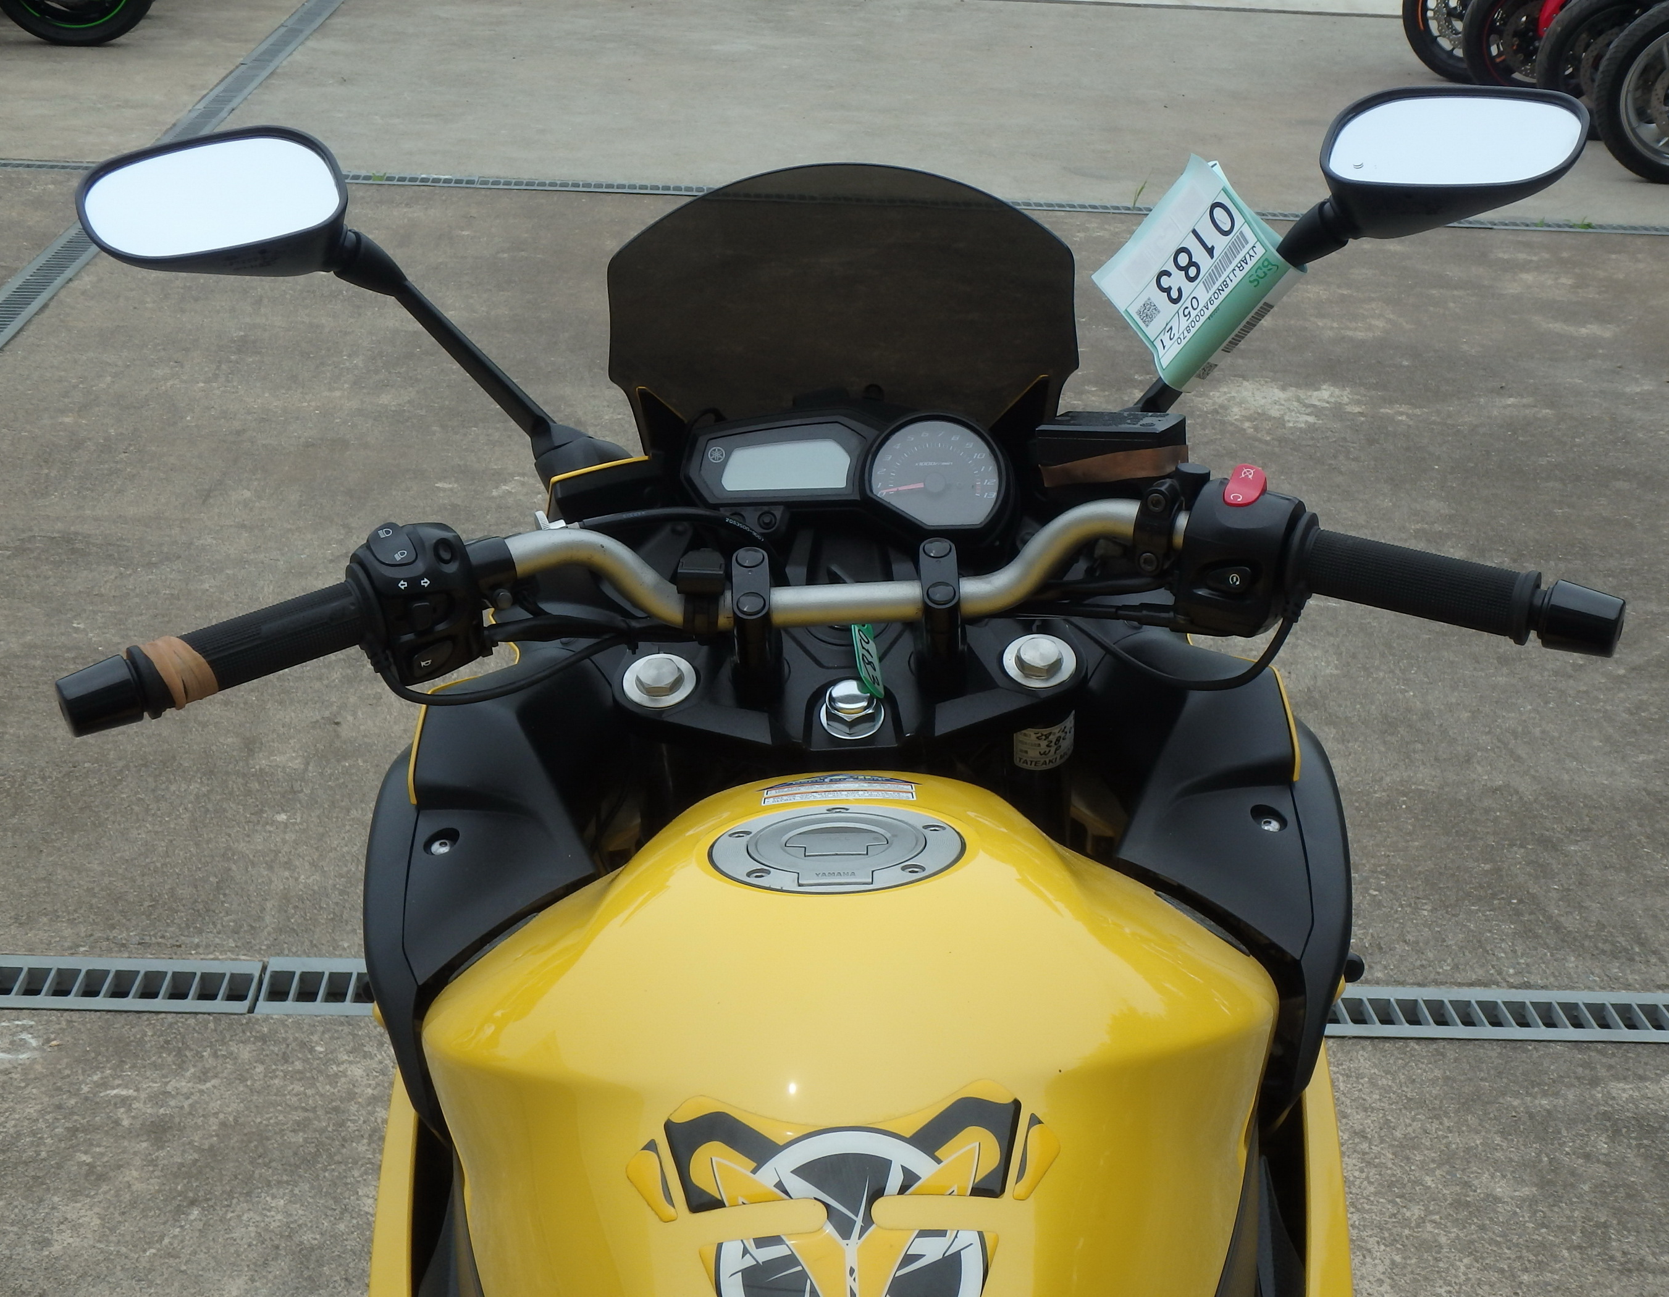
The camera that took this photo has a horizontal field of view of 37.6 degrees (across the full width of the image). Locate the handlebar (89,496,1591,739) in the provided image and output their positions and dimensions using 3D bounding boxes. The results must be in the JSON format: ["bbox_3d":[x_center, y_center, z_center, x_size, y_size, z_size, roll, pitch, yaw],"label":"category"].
[{"bbox_3d":[0.003,-0.027,1.256,0.765,0.095,0.166,-3,22,0],"label":"handlebar"}]

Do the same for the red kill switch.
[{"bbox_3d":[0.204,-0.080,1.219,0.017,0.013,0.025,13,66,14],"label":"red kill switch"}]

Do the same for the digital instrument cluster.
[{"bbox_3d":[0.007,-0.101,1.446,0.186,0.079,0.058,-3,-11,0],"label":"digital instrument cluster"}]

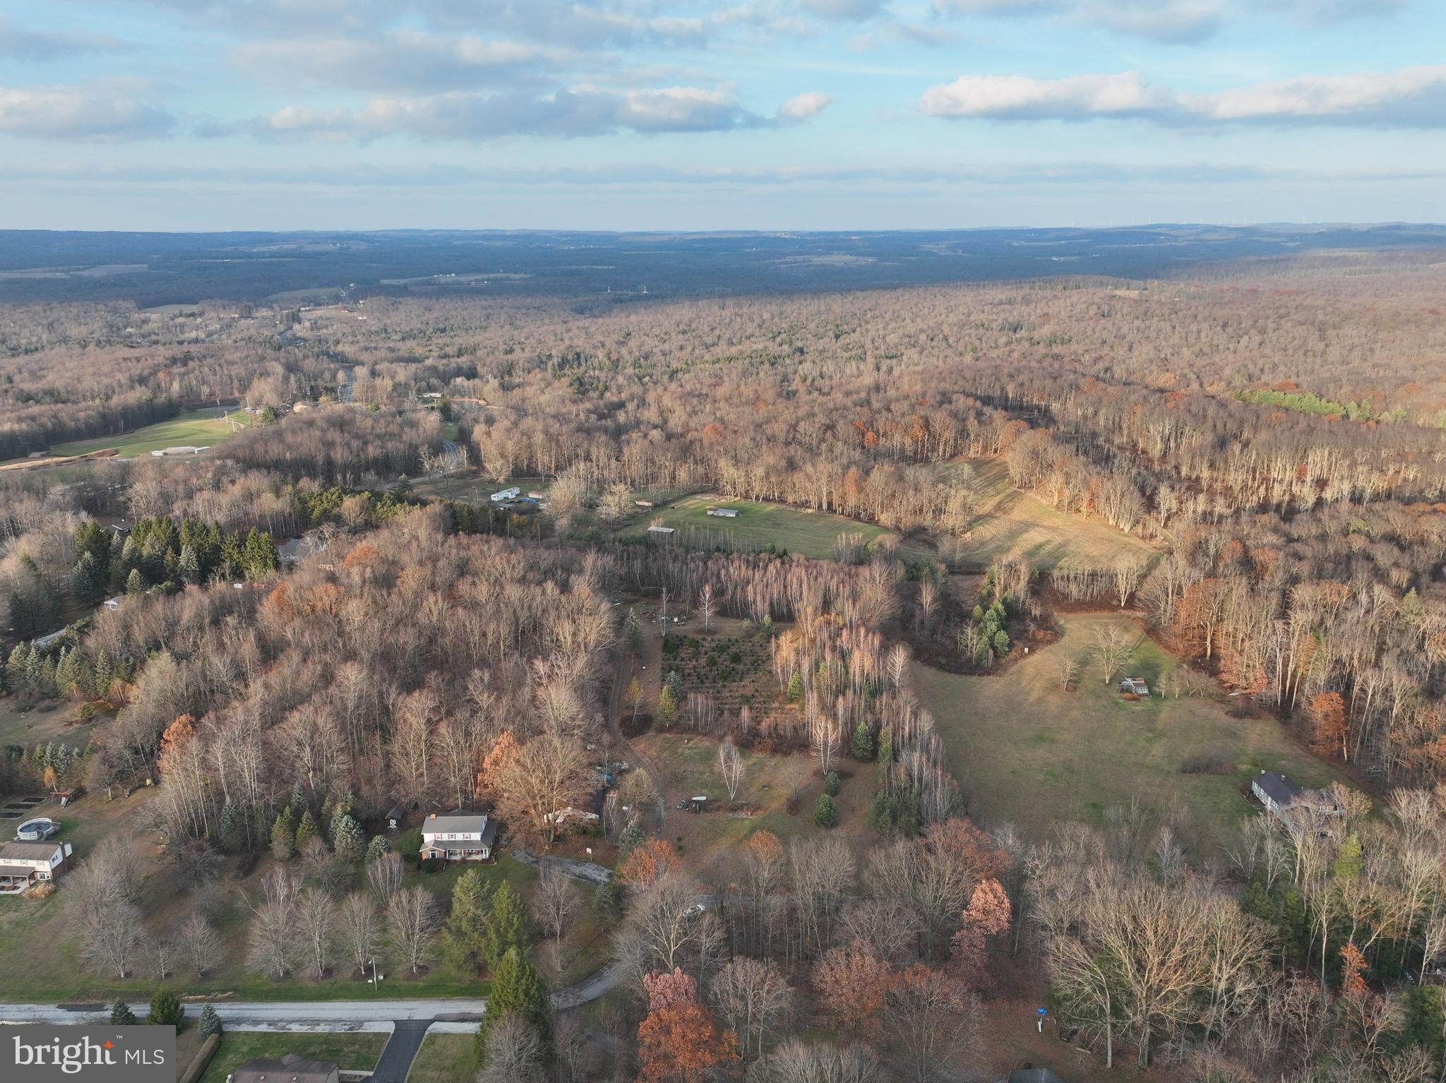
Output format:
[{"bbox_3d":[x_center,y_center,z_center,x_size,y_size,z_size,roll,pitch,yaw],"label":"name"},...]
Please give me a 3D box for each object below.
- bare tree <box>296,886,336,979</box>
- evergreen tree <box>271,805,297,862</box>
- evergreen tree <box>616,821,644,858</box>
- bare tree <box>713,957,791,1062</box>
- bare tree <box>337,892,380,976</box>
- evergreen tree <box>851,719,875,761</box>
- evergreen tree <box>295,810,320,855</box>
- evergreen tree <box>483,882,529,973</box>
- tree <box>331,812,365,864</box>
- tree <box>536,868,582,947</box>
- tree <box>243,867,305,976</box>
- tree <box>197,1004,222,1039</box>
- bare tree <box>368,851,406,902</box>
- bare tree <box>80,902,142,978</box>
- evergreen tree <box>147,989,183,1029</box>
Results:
[{"bbox_3d":[-67.700,65.550,167.010,6.590,17.200,6.390,0,17,0],"label":"bare tree"},{"bbox_3d":[-88.560,58.710,202.180,5.470,12.360,5.470,0,18,0],"label":"evergreen tree"},{"bbox_3d":[-18.600,59.820,201.210,5.670,7.730,5.500,0,17,0],"label":"evergreen tree"},{"bbox_3d":[4.620,72.490,155.670,12.460,18.710,12.460,0,17,0],"label":"bare tree"},{"bbox_3d":[-61.760,66.510,169.840,7.860,16.940,7.860,0,18,0],"label":"bare tree"},{"bbox_3d":[35.220,49.670,252.490,6.260,10.480,6.260,0,17,0],"label":"evergreen tree"},{"bbox_3d":[-83.900,58.470,202.200,5.240,9.710,5.090,0,17,0],"label":"evergreen tree"},{"bbox_3d":[-37.820,66.950,175.230,8.500,17.620,8.500,0,17,0],"label":"evergreen tree"},{"bbox_3d":[-75.340,59.320,201.580,6.820,11.550,6.820,0,18,0],"label":"tree"},{"bbox_3d":[-28.980,64.590,176.650,7.970,16.510,7.970,0,18,0],"label":"tree"},{"bbox_3d":[-74.520,64.040,166.260,9.560,20.530,9.270,0,17,0],"label":"tree"},{"bbox_3d":[-82.590,76.550,160.960,3.990,5.800,3.990,0,17,0],"label":"tree"},{"bbox_3d":[-63.180,63.290,188.350,7.220,11.950,7.220,0,18,0],"label":"bare tree"},{"bbox_3d":[-102.420,67.020,167.750,10.210,13.950,9.910,0,17,0],"label":"bare tree"},{"bbox_3d":[-88.270,74.370,158.800,5.550,8.590,5.550,0,18,0],"label":"evergreen tree"}]

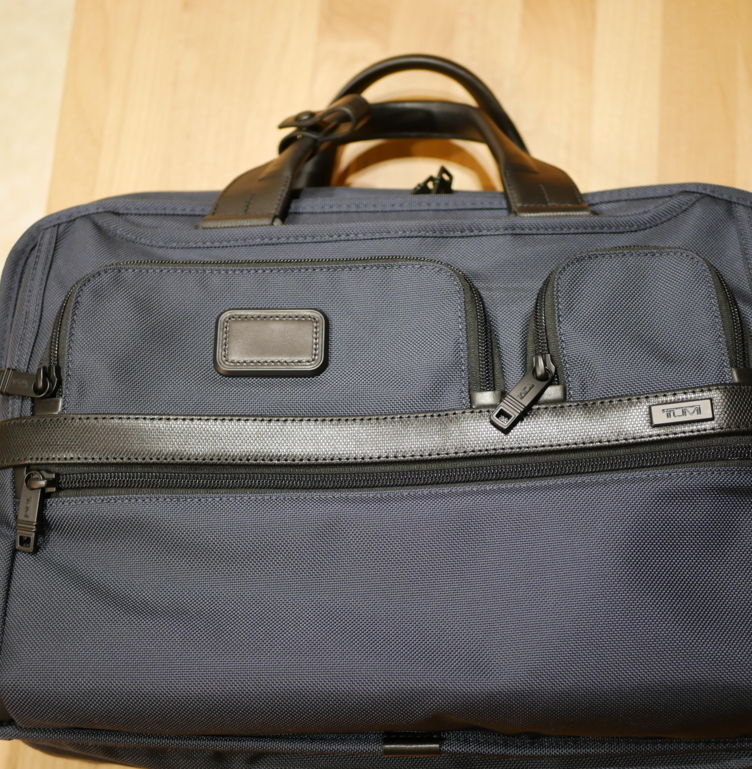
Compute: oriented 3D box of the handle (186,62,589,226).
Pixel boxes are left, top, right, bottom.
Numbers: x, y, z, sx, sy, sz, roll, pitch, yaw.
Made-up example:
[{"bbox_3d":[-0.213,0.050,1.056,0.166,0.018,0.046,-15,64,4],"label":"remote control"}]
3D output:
[{"bbox_3d":[0.009,-0.131,0.788,0.200,0.090,0.090,-1,73,0],"label":"handle"}]

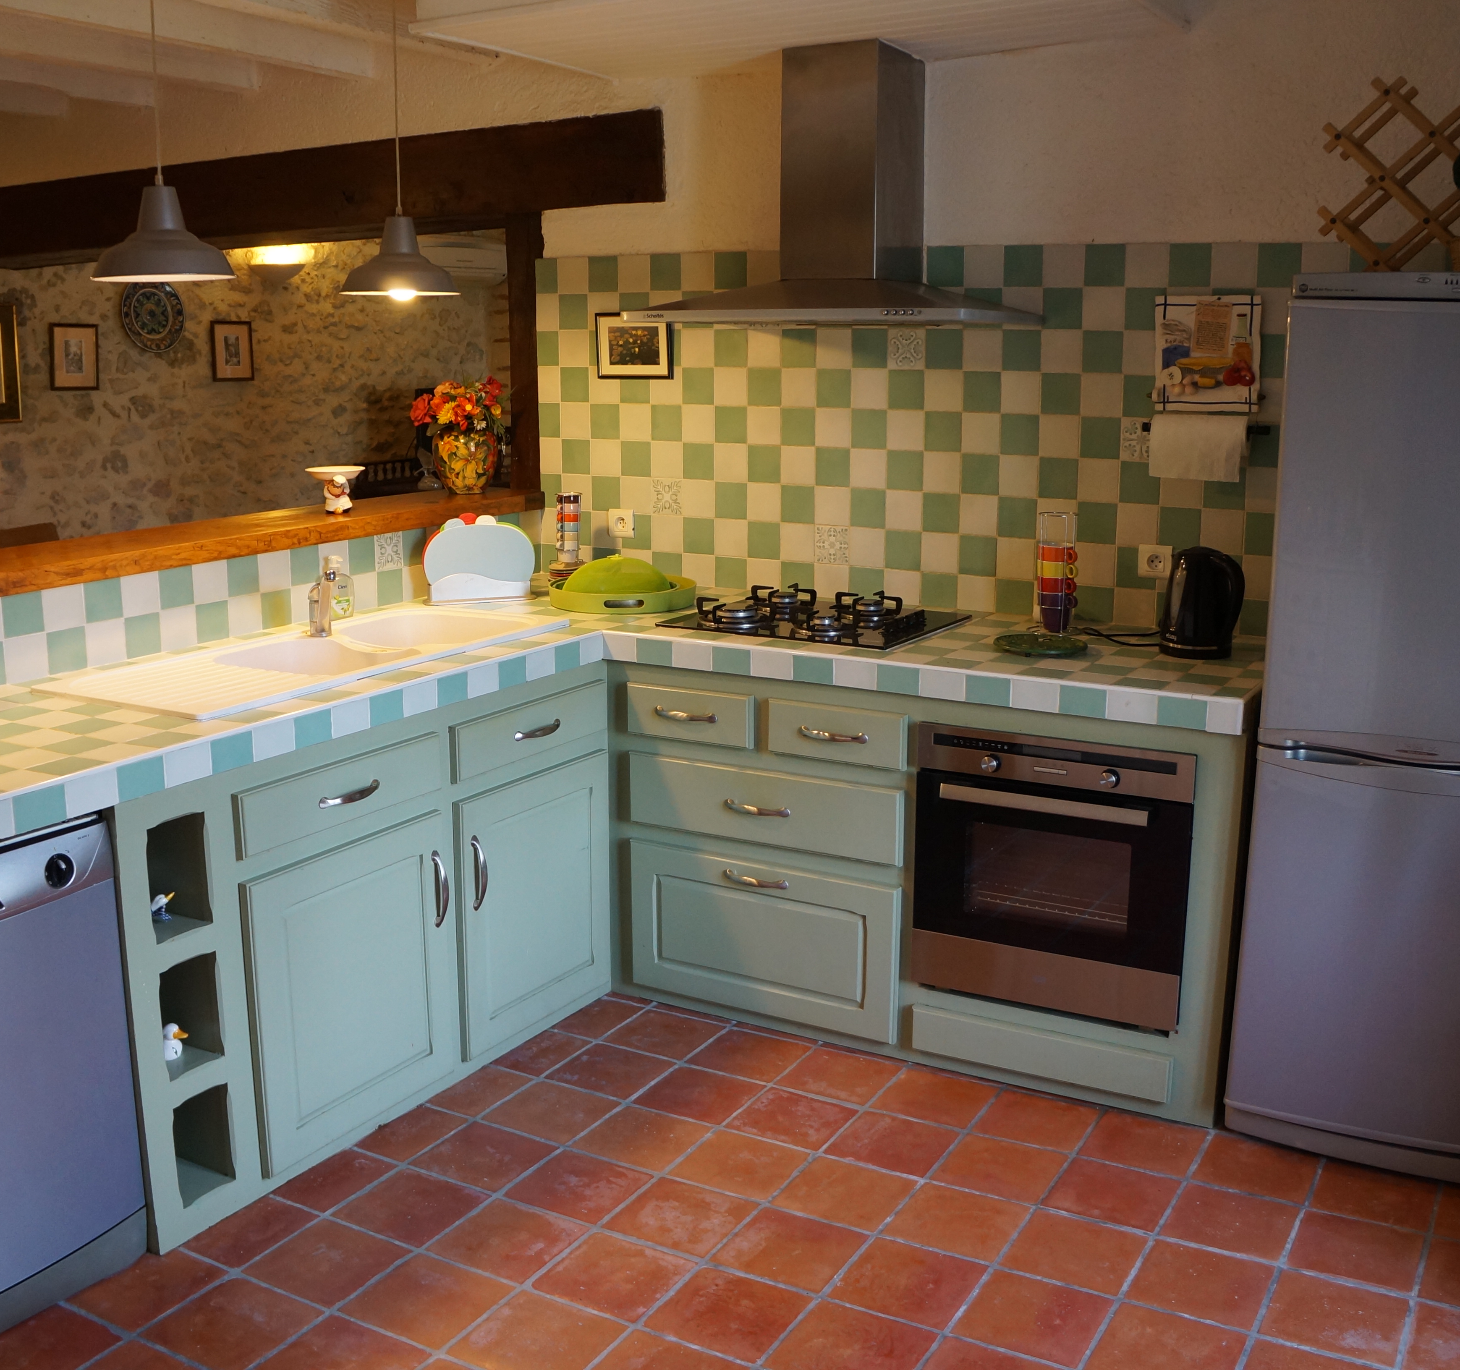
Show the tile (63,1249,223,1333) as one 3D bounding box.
[{"bbox_3d":[-0.962,1.009,2.560,0.185,0.015,0.220,7,14,29],"label":"tile"}]

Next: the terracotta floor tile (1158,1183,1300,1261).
[{"bbox_3d":[0.909,0.987,2.812,0.216,0.015,0.216,7,13,28],"label":"terracotta floor tile"}]

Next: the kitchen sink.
[{"bbox_3d":[-0.869,0.012,3.421,0.475,0.185,1.180,7,13,29],"label":"kitchen sink"}]

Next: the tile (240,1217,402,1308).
[{"bbox_3d":[-0.702,1.019,2.706,0.209,0.015,0.209,7,13,29],"label":"tile"}]

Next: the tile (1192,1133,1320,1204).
[{"bbox_3d":[1.000,0.930,2.942,0.212,0.017,0.209,6,13,29],"label":"tile"}]

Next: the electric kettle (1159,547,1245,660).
[{"bbox_3d":[1.065,-0.187,3.466,0.215,0.240,0.163,12,16,44],"label":"electric kettle"}]

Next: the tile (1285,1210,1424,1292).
[{"bbox_3d":[1.078,0.979,2.663,0.208,0.015,0.208,7,14,28],"label":"tile"}]

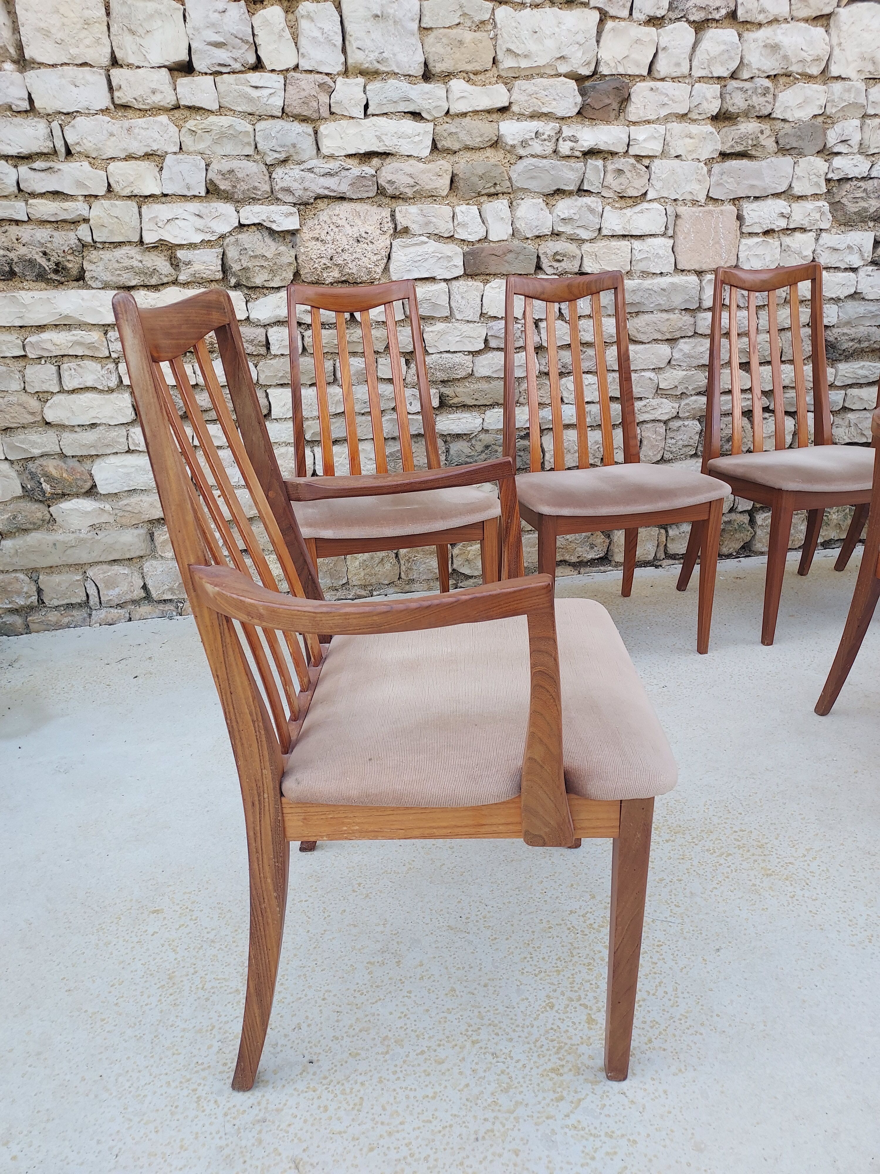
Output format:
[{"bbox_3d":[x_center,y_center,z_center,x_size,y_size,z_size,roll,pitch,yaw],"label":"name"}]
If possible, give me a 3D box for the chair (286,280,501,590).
[{"bbox_3d":[-0.154,-0.270,2.141,0.490,0.992,0.536,-7,21,-12],"label":"chair"}]

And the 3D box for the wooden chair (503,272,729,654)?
[{"bbox_3d":[0.430,-0.330,2.233,0.490,0.992,0.536,-7,21,-11],"label":"wooden chair"}]

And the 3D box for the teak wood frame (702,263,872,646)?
[{"bbox_3d":[1.061,-0.402,2.352,0.490,0.992,0.536,-7,21,-12],"label":"teak wood frame"}]

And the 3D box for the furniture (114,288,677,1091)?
[{"bbox_3d":[-0.016,0.105,1.124,0.563,0.992,0.560,-2,21,2],"label":"furniture"}]

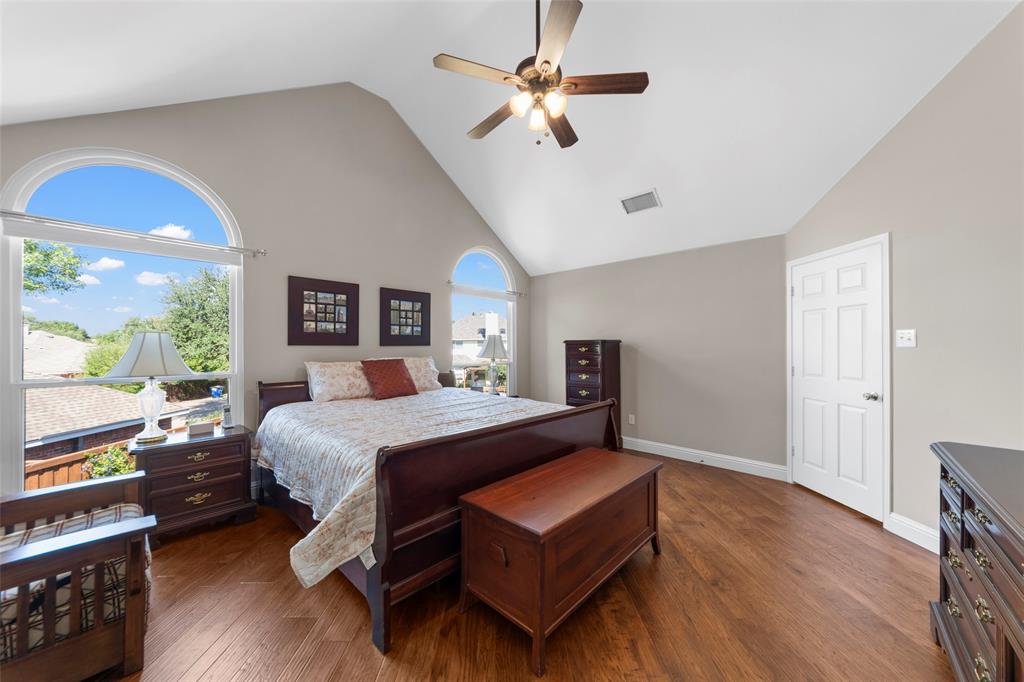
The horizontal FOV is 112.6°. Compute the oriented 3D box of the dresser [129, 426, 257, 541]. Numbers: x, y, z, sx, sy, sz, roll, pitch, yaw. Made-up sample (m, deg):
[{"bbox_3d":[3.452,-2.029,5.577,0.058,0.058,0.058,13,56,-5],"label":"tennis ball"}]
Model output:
[{"bbox_3d":[-2.380,1.060,2.555,0.420,0.695,0.650,-1,-1,44],"label":"dresser"}]

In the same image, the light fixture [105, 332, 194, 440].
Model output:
[{"bbox_3d":[-2.570,0.326,2.440,0.430,0.770,0.430,-1,-1,44],"label":"light fixture"}]

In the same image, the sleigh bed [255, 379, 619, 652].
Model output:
[{"bbox_3d":[-0.655,0.889,2.990,2.220,1.050,2.050,-1,-1,43],"label":"sleigh bed"}]

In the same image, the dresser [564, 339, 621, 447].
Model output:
[{"bbox_3d":[1.100,0.718,4.630,0.460,1.440,0.560,1,-1,-44],"label":"dresser"}]

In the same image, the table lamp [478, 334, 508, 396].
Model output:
[{"bbox_3d":[-0.244,0.341,4.500,0.400,0.790,0.400,0,-1,0],"label":"table lamp"}]

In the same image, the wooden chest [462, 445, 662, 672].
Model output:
[{"bbox_3d":[0.360,1.107,2.010,0.530,0.585,1.220,-1,-1,45],"label":"wooden chest"}]

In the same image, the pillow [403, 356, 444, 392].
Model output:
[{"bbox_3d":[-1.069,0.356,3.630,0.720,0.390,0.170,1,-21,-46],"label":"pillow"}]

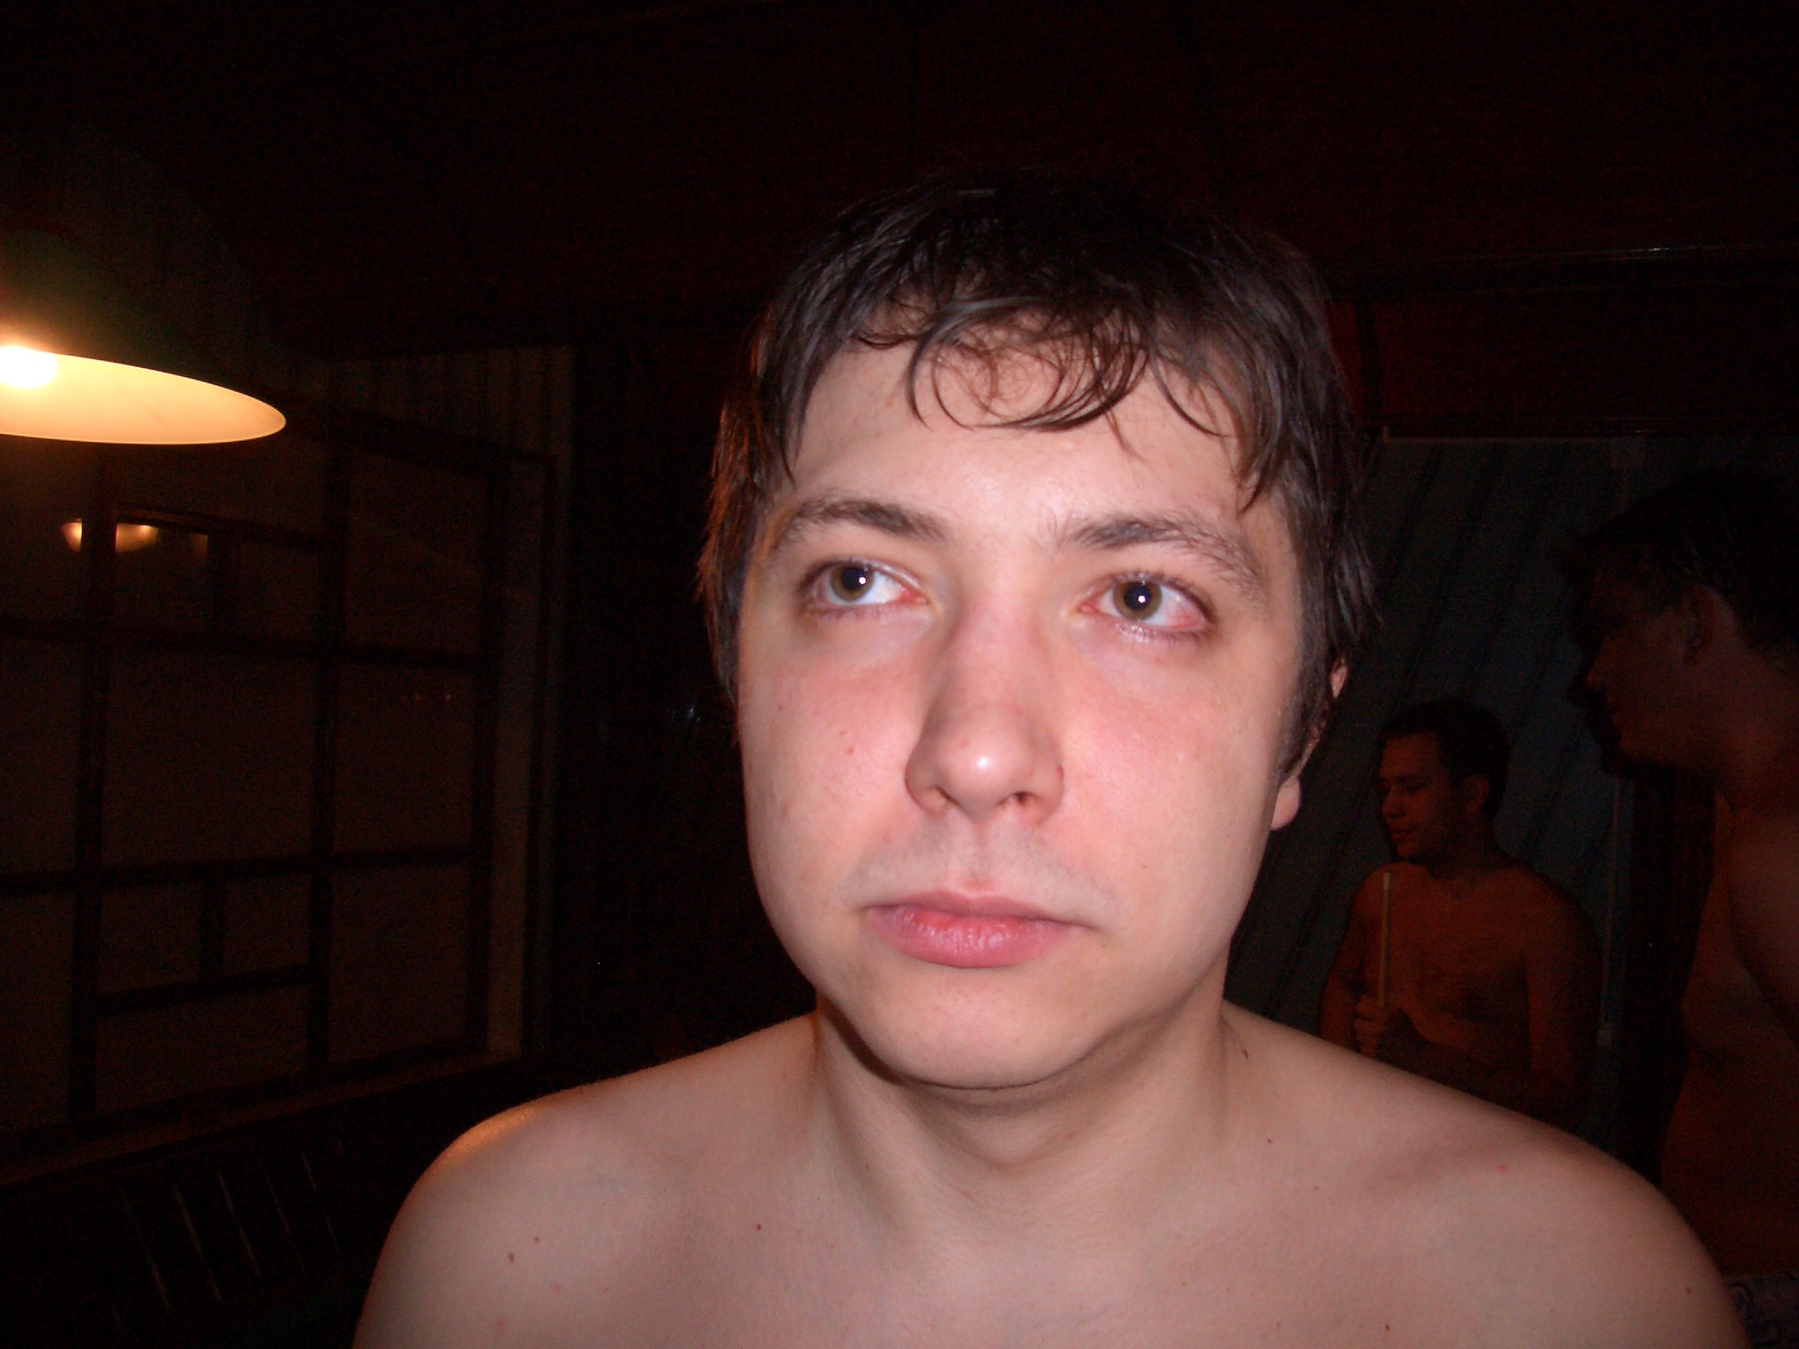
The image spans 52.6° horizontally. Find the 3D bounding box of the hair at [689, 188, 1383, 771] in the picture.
[{"bbox_3d":[0.041,-0.046,0.492,0.176,0.180,0.200,4,-1,8],"label":"hair"}]

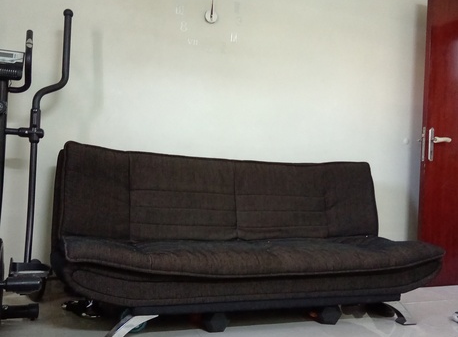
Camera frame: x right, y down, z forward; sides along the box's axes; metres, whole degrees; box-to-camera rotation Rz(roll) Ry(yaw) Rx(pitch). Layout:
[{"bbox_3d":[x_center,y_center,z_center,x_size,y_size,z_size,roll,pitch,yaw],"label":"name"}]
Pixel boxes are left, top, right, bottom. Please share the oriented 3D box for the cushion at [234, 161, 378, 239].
[{"bbox_3d":[0.439,0.205,2.913,0.890,0.480,0.170,3,-15,-19],"label":"cushion"}]

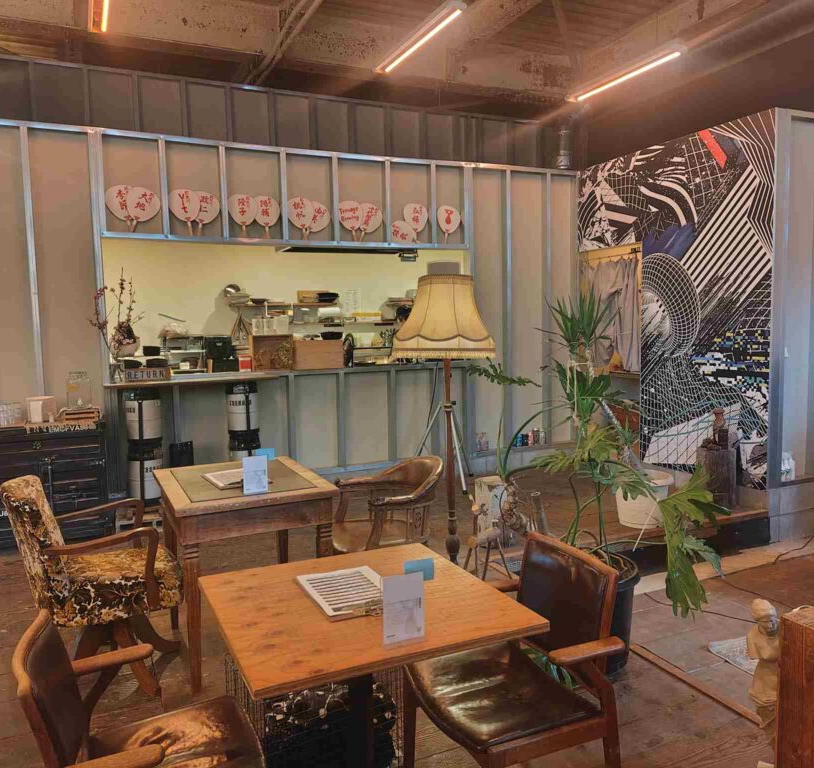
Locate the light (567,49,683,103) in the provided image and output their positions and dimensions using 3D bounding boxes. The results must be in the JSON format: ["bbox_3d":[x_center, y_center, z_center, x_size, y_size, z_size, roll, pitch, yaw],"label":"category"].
[{"bbox_3d":[1.891,-2.705,5.951,0.110,0.100,1.270,-3,6,-24],"label":"light"}]

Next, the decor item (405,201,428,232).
[{"bbox_3d":[0.074,-1.459,6.024,0.240,0.290,0.030,-3,6,-24],"label":"decor item"}]

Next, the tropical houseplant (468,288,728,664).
[{"bbox_3d":[0.854,0.379,3.050,1.120,1.540,0.950,-3,6,-24],"label":"tropical houseplant"}]

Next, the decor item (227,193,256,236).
[{"bbox_3d":[-1.291,-1.305,5.343,0.213,0.352,0.025,-6,6,-24],"label":"decor item"}]

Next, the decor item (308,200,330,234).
[{"bbox_3d":[-0.770,-1.370,5.650,0.240,0.355,0.020,23,-6,-24],"label":"decor item"}]

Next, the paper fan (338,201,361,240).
[{"bbox_3d":[-0.463,-1.404,5.788,0.240,0.355,0.020,-11,9,-24],"label":"paper fan"}]

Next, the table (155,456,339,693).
[{"bbox_3d":[-0.752,0.811,3.133,0.663,0.746,0.850,-4,6,-25],"label":"table"}]

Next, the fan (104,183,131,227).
[{"bbox_3d":[-2.087,-1.302,5.051,0.240,0.355,0.020,-16,11,-23],"label":"fan"}]

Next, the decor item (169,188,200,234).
[{"bbox_3d":[-1.673,-1.300,5.170,0.224,0.352,0.025,-15,10,-23],"label":"decor item"}]

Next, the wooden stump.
[{"bbox_3d":[2.407,0.704,5.263,0.298,0.452,0.288,1,6,25],"label":"wooden stump"}]

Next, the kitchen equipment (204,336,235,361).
[{"bbox_3d":[-1.599,-0.301,5.713,0.221,0.181,0.230,-3,6,-24],"label":"kitchen equipment"}]

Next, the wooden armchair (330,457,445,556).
[{"bbox_3d":[-0.093,0.764,3.351,0.566,0.774,0.566,-4,6,-28],"label":"wooden armchair"}]

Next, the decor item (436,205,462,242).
[{"bbox_3d":[0.375,-1.470,6.168,0.240,0.355,0.020,4,2,-25],"label":"decor item"}]

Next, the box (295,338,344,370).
[{"bbox_3d":[-0.800,-0.256,5.846,0.422,0.256,0.300,-3,6,-24],"label":"box"}]

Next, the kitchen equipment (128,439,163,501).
[{"bbox_3d":[-1.931,0.674,5.023,0.256,0.447,0.256,-3,6,-24],"label":"kitchen equipment"}]

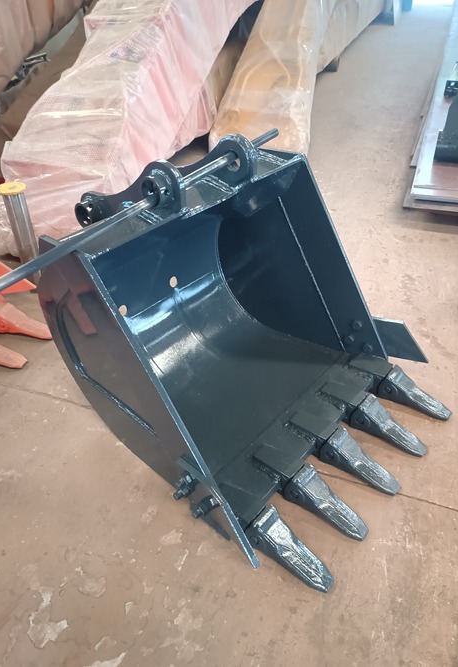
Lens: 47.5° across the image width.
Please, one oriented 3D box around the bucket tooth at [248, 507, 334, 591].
[{"bbox_3d":[0.174,0.607,1.447,0.258,0.096,0.088,37,53,23],"label":"bucket tooth"}]

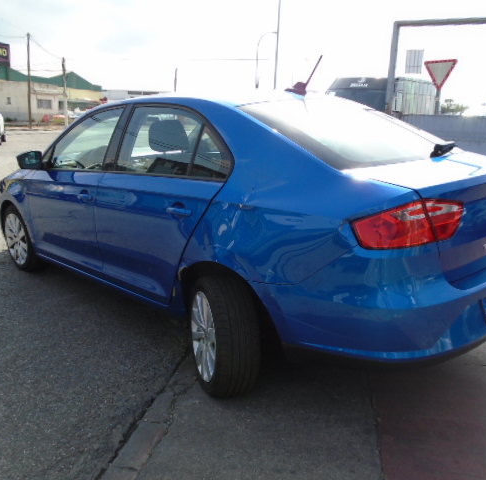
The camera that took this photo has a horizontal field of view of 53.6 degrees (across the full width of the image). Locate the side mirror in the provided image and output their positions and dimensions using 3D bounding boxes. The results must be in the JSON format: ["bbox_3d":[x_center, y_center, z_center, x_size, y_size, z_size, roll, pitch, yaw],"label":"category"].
[{"bbox_3d":[-1.481,-0.552,3.361,0.190,0.130,0.110,-13,19,-42],"label":"side mirror"}]

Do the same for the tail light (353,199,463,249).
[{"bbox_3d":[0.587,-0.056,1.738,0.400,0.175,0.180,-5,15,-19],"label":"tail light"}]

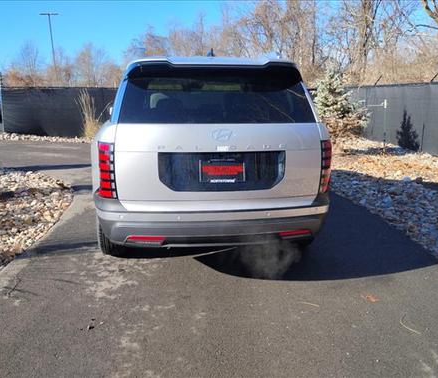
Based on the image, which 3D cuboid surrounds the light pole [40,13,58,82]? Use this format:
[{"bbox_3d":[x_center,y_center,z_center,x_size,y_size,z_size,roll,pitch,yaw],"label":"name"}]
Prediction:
[{"bbox_3d":[-16.200,-12.800,40.000,1.800,8.400,0.400,0,14,0],"label":"light pole"}]

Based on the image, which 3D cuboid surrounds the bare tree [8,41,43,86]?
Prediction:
[{"bbox_3d":[-22.800,-13.900,48.000,4.300,6.700,4.100,0,14,0],"label":"bare tree"}]

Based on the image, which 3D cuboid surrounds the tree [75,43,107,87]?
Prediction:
[{"bbox_3d":[-15.000,-13.800,48.000,3.900,6.500,3.800,0,14,0],"label":"tree"}]

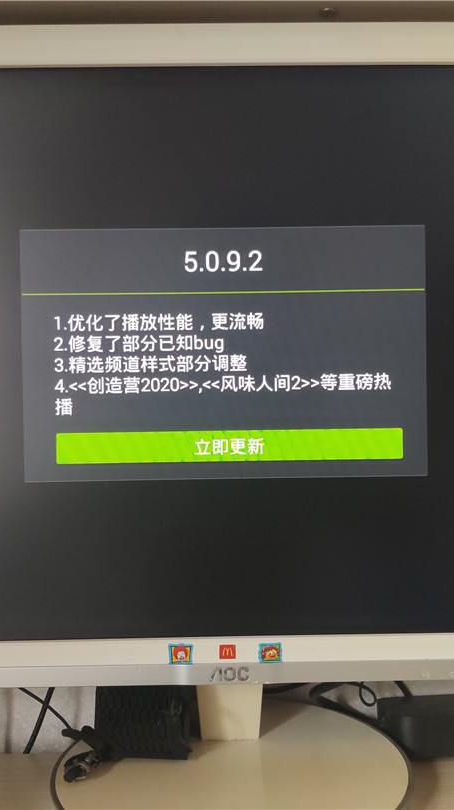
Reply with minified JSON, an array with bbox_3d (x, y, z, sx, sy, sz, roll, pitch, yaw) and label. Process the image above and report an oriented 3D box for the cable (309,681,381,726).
[{"bbox_3d":[0.085,0.216,0.587,0.053,0.033,0.035,-1,-2,-1],"label":"cable"}]

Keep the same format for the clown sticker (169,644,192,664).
[{"bbox_3d":[-0.027,0.148,0.481,0.014,0.012,0.001,-1,0,-1],"label":"clown sticker"}]

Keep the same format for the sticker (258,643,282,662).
[{"bbox_3d":[0.026,0.147,0.482,0.014,0.012,0.001,-1,0,-1],"label":"sticker"}]

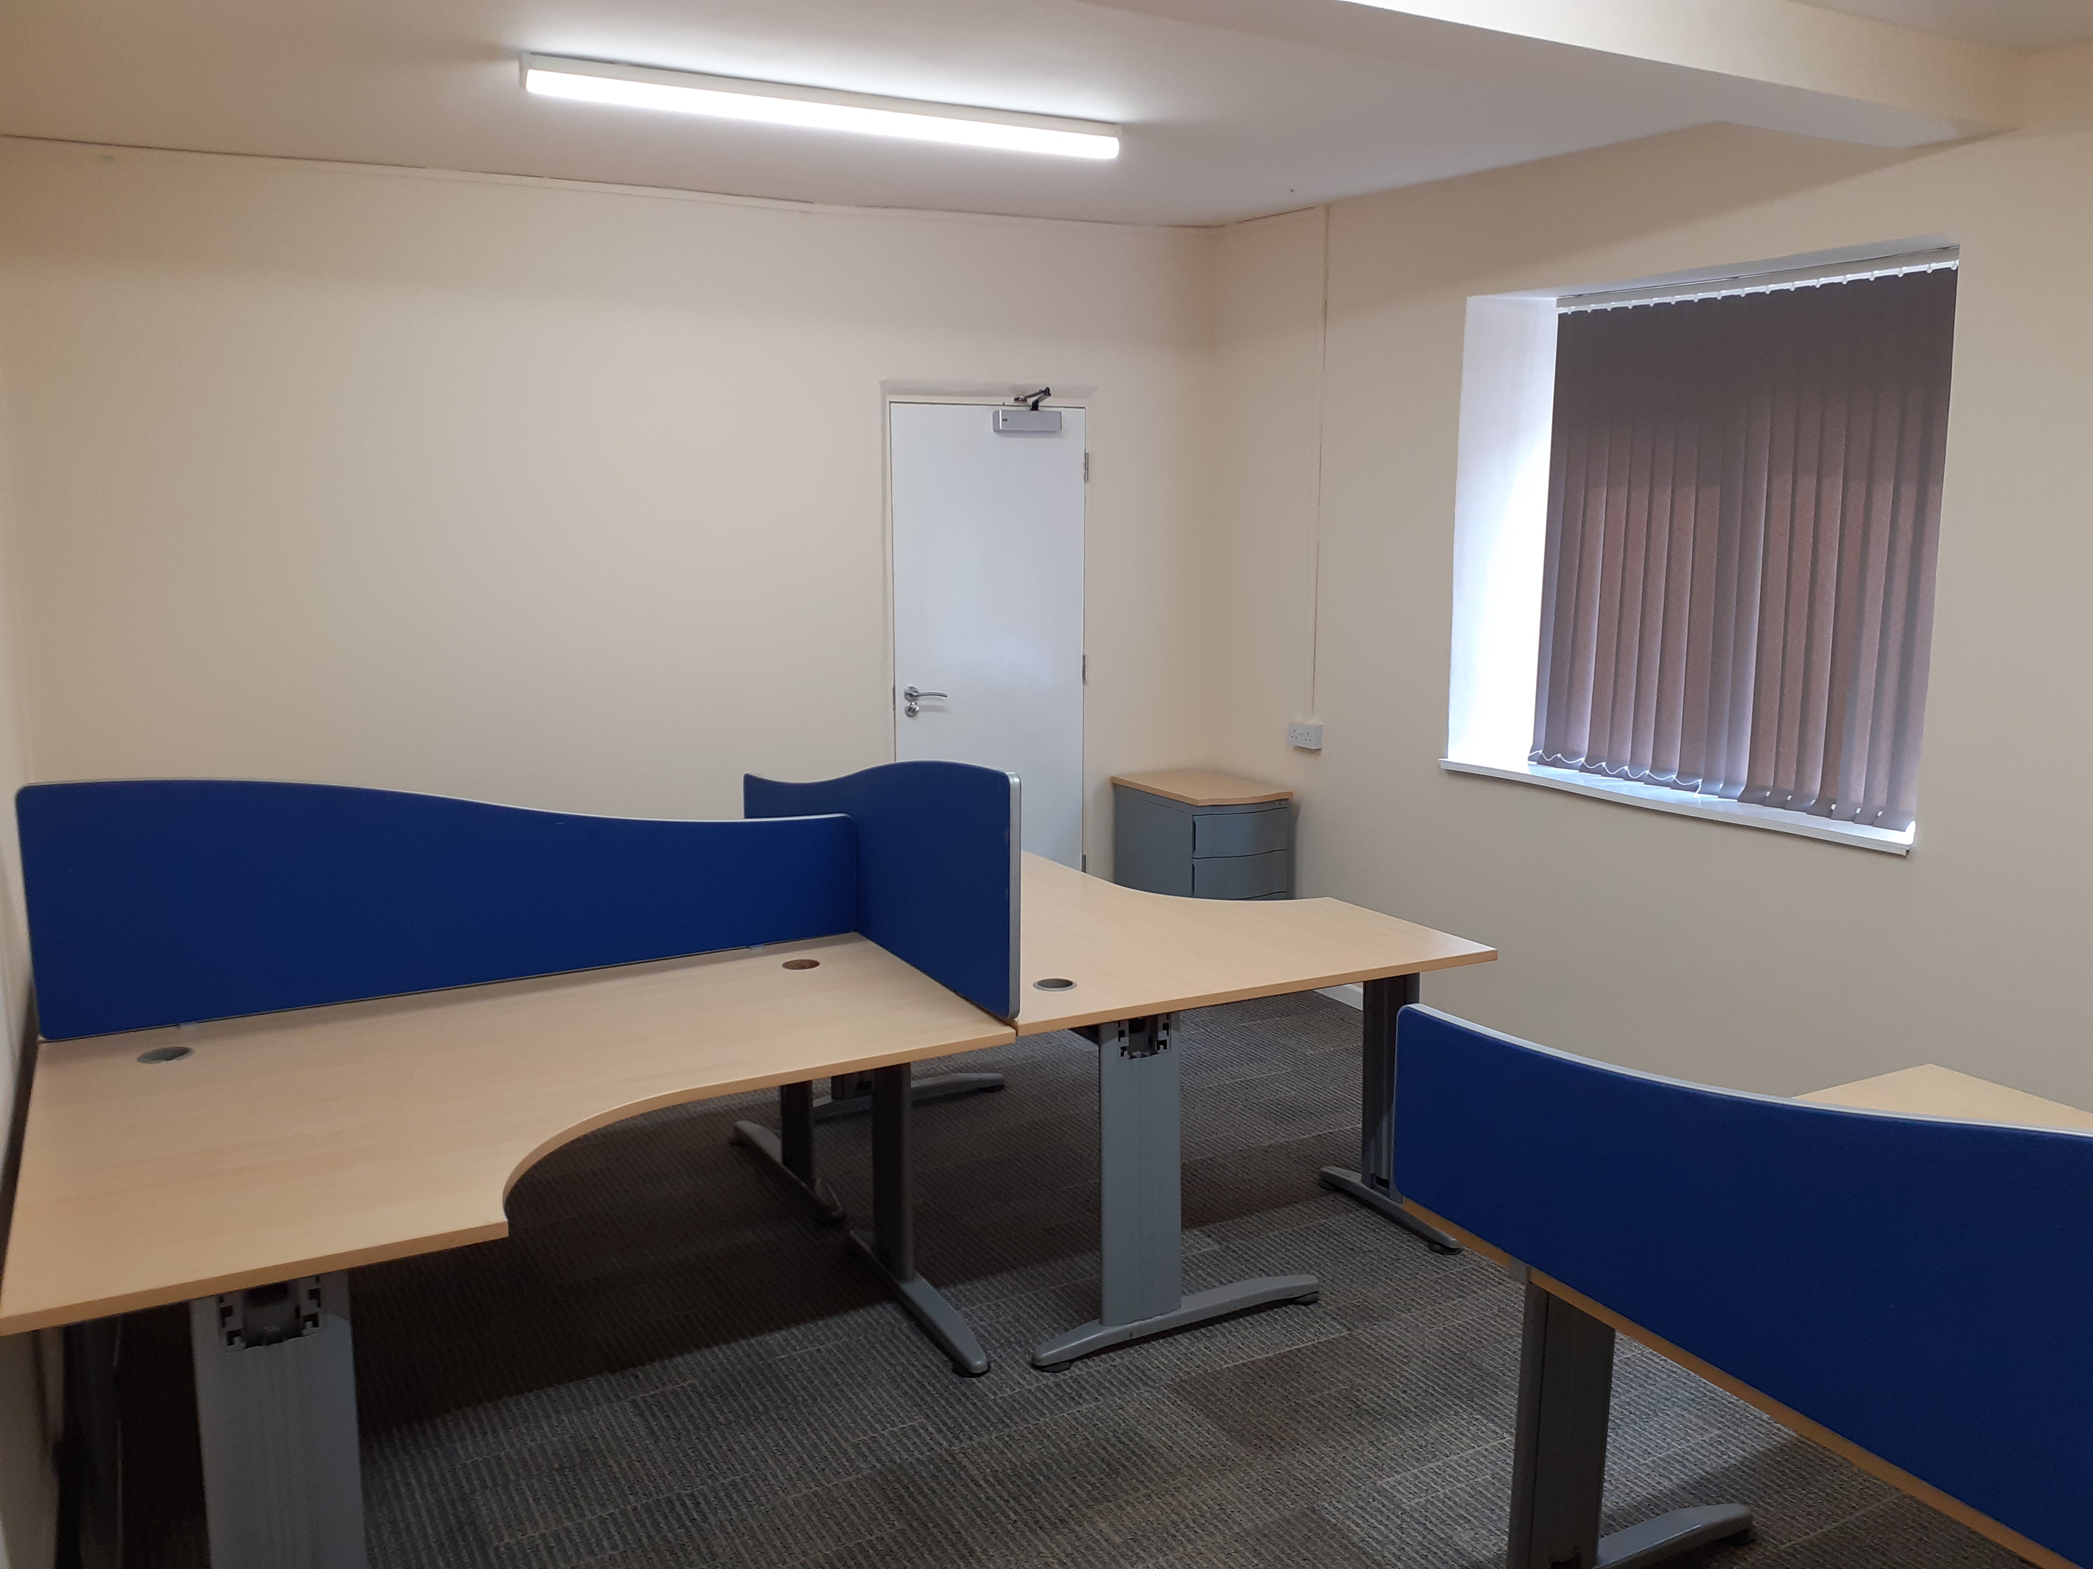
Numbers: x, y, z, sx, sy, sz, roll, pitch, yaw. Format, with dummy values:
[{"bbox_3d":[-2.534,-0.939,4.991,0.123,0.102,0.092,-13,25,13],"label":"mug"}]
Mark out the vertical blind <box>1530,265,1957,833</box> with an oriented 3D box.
[{"bbox_3d":[1.870,-0.673,4.526,0.090,1.410,1.340,-6,11,-29],"label":"vertical blind"}]

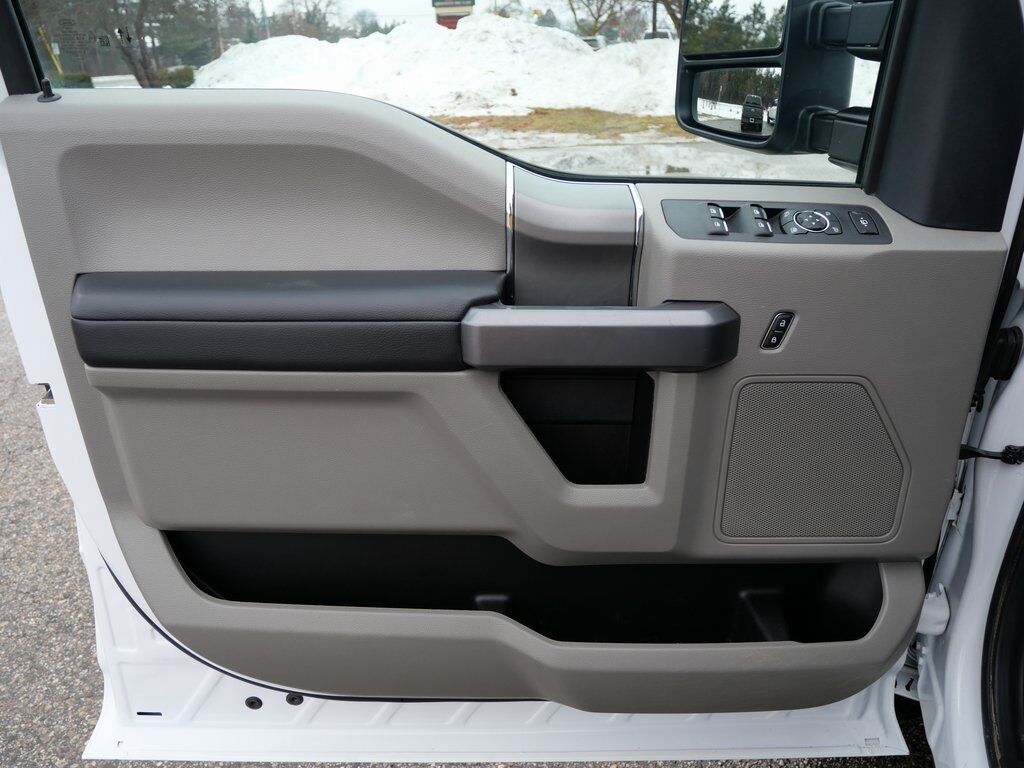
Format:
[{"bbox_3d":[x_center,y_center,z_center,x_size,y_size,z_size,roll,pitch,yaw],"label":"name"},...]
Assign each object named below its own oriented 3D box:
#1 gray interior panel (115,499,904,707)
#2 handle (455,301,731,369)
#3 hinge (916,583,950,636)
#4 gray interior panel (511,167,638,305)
[{"bbox_3d":[0.015,0.278,0.860,0.956,0.295,0.095,0,24,0],"label":"gray interior panel"},{"bbox_3d":[0.080,-0.050,0.672,0.253,0.050,0.065,0,24,0],"label":"handle"},{"bbox_3d":[0.557,0.301,0.959,0.055,0.078,0.055,0,24,0],"label":"hinge"},{"bbox_3d":[0.060,-0.145,0.714,0.125,0.132,0.070,0,24,0],"label":"gray interior panel"}]

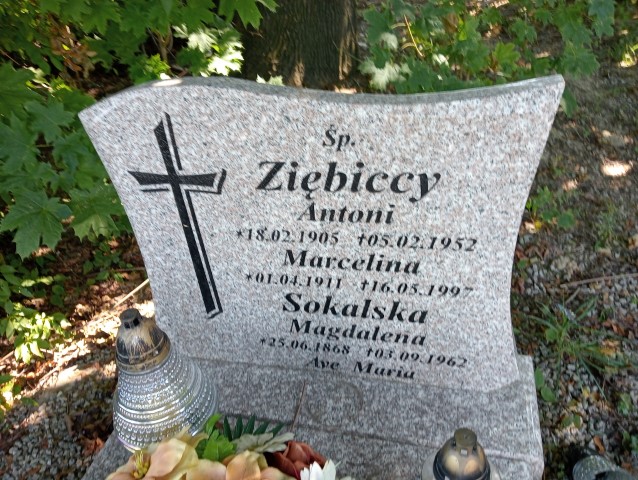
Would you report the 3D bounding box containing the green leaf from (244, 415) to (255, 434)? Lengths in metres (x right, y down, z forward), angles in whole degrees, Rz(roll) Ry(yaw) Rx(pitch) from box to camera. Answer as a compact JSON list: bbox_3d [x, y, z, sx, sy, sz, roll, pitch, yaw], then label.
[{"bbox_3d":[-0.104,0.277,0.775,0.015,0.031,0.014,-7,29,0],"label":"green leaf"}]

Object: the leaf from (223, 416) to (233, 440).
[{"bbox_3d":[-0.136,0.280,0.770,0.015,0.032,0.015,-7,29,0],"label":"leaf"}]

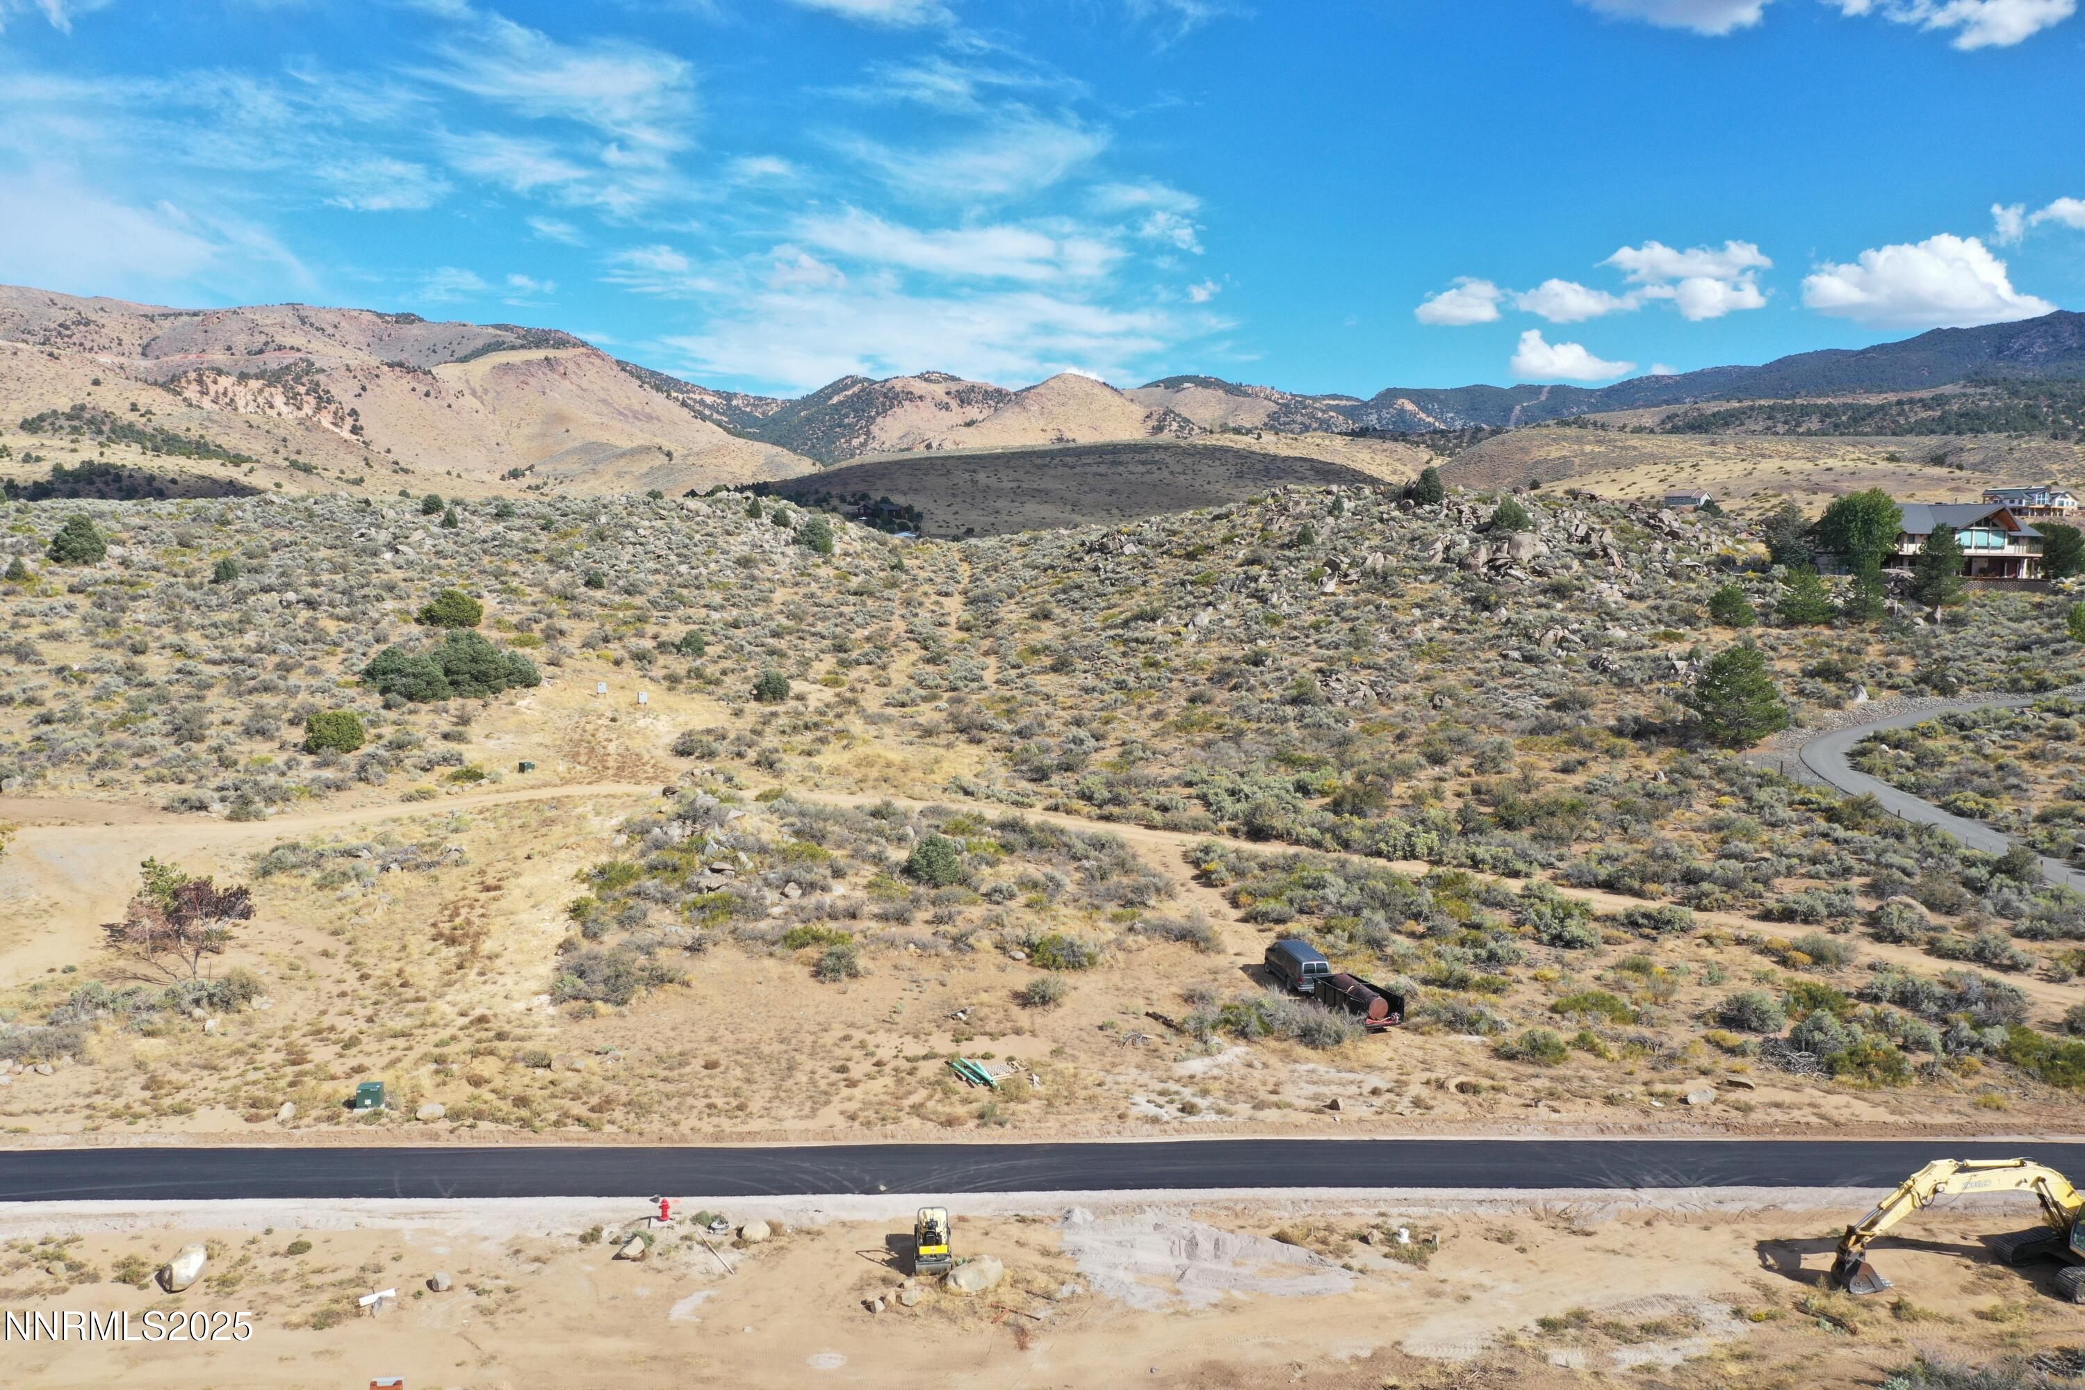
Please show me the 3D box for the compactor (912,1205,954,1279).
[{"bbox_3d":[-3.858,19.036,57.300,1.280,2.229,2.500,0,5,-5],"label":"compactor"}]

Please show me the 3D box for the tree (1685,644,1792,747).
[{"bbox_3d":[61.337,0.072,143.000,8.683,9.341,8.249,0,5,0],"label":"tree"}]

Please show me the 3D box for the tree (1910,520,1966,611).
[{"bbox_3d":[105.333,-15.067,191.000,6.245,10.557,5.933,0,5,0],"label":"tree"}]

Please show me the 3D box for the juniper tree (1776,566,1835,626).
[{"bbox_3d":[86.123,-11.218,183.000,6.155,6.620,5.847,0,5,0],"label":"juniper tree"}]

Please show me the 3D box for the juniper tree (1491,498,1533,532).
[{"bbox_3d":[62.092,-23.928,215.000,5.222,4.861,4.961,0,5,0],"label":"juniper tree"}]

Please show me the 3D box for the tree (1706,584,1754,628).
[{"bbox_3d":[77.243,-10.059,182.000,5.101,5.121,4.846,0,5,0],"label":"tree"}]

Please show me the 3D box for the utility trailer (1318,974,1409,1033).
[{"bbox_3d":[16.870,16.540,87.067,2.250,1.750,5.400,-3,9,-25],"label":"utility trailer"}]

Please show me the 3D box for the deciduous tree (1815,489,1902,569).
[{"bbox_3d":[100.653,-20.299,200.000,9.903,10.049,9.407,0,5,0],"label":"deciduous tree"}]

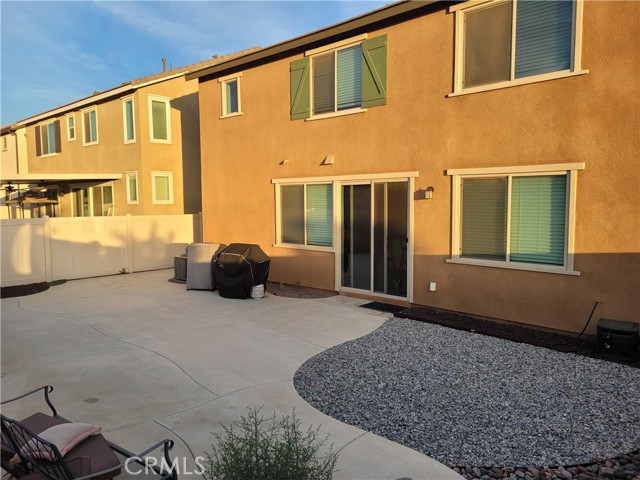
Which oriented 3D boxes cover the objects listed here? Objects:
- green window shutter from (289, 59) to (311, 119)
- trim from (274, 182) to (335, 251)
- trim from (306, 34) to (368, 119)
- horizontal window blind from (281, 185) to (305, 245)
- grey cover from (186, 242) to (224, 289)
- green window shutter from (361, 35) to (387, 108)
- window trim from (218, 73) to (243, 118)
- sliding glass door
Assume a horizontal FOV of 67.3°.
[{"bbox_3d":[-0.448,-3.558,11.398,0.632,1.371,0.050,4,7,43],"label":"green window shutter"},{"bbox_3d":[-0.369,-0.589,11.633,2.054,1.643,0.100,4,7,43],"label":"trim"},{"bbox_3d":[0.357,-3.543,10.687,1.803,1.577,0.100,4,7,43],"label":"trim"},{"bbox_3d":[-0.658,-0.630,12.000,0.852,1.528,0.050,4,7,43],"label":"horizontal window blind"},{"bbox_3d":[-2.847,0.662,12.058,0.690,1.100,0.700,1,5,16],"label":"grey cover"},{"bbox_3d":[1.136,-3.454,9.939,0.635,1.378,0.050,4,7,43],"label":"green window shutter"},{"bbox_3d":[-2.400,-3.933,13.207,1.027,1.081,0.100,4,7,43],"label":"window trim"},{"bbox_3d":[1.163,-0.036,10.318,1.795,2.475,0.100,4,7,43],"label":"sliding glass door"}]

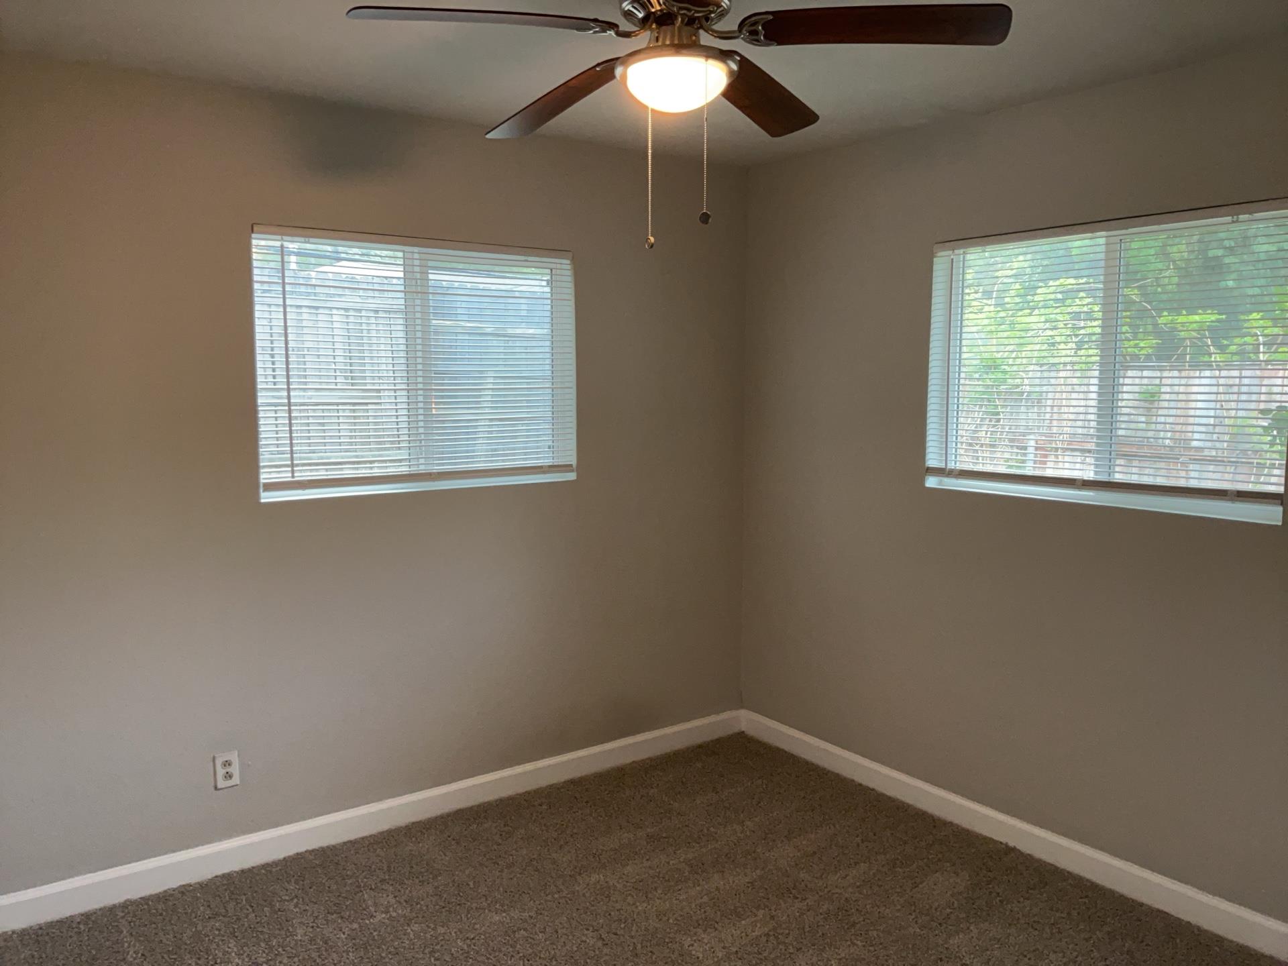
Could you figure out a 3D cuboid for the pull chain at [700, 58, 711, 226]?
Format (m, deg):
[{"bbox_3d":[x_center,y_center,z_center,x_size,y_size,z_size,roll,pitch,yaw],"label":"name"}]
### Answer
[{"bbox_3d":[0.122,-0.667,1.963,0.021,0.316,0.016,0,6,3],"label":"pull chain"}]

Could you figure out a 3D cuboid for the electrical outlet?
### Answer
[{"bbox_3d":[-1.302,0.900,3.141,0.072,0.115,0.011,-4,7,-36],"label":"electrical outlet"}]

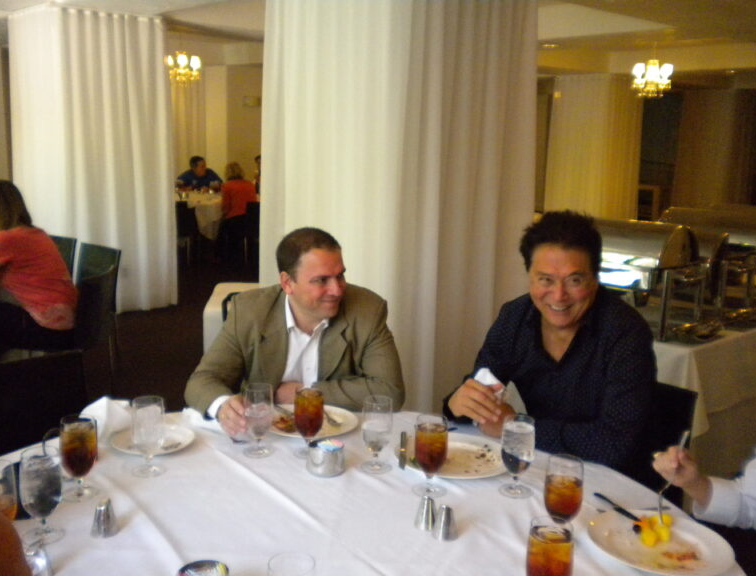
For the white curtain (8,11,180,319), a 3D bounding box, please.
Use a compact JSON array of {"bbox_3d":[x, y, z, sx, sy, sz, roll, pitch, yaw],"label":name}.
[{"bbox_3d":[-2.587,-1.114,7.040,1.000,2.560,1.000,11,14,44],"label":"white curtain"}]

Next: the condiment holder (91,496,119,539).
[{"bbox_3d":[-0.519,0.433,1.469,0.047,0.064,0.047,2,10,0],"label":"condiment holder"}]

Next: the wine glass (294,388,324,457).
[{"bbox_3d":[-0.168,0.330,1.909,0.076,0.162,0.076,1,10,0],"label":"wine glass"}]

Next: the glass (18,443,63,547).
[{"bbox_3d":[-0.637,0.393,1.473,0.076,0.168,0.076,1,10,0],"label":"glass"}]

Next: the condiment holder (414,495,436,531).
[{"bbox_3d":[0.096,0.448,1.565,0.039,0.069,0.039,2,10,0],"label":"condiment holder"}]

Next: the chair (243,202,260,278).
[{"bbox_3d":[-1.534,-0.639,9.343,0.460,0.820,0.540,-8,14,-43],"label":"chair"}]

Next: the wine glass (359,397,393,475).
[{"bbox_3d":[0.000,0.340,1.801,0.074,0.165,0.074,2,10,0],"label":"wine glass"}]

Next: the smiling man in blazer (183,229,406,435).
[{"bbox_3d":[-0.249,0.438,2.377,0.620,1.250,0.780,0,10,-8],"label":"smiling man in blazer"}]

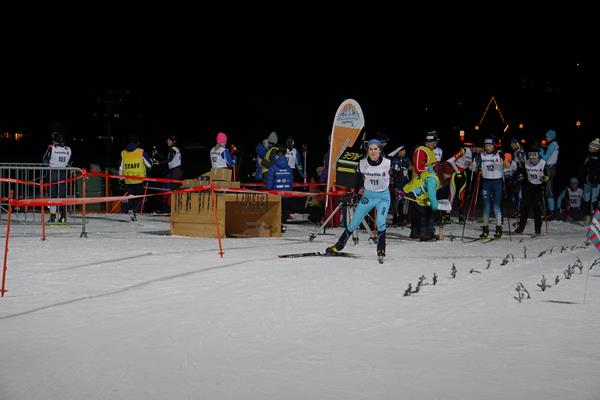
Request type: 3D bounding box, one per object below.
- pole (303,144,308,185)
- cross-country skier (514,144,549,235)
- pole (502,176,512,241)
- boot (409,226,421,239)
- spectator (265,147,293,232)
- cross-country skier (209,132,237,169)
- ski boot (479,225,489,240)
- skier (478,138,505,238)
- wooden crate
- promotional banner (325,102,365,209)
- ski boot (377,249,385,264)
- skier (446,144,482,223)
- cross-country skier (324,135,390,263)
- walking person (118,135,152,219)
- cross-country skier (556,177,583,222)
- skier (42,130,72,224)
[{"bbox_3d":[0.106,-0.279,35.981,0.080,1.450,0.080,0,2,0],"label":"pole"},{"bbox_3d":[3.795,-0.164,30.600,0.560,1.460,0.520,0,2,3],"label":"cross-country skier"},{"bbox_3d":[3.215,0.062,28.960,0.070,1.229,0.090,-8,-20,11],"label":"pole"},{"bbox_3d":[1.821,0.510,29.300,0.270,0.200,0.130,1,2,24],"label":"boot"},{"bbox_3d":[-0.357,-0.178,31.700,0.500,1.460,0.400,-1,2,-18],"label":"spectator"},{"bbox_3d":[-1.414,-0.416,34.500,0.500,1.660,0.450,1,2,37],"label":"cross-country skier"},{"bbox_3d":[2.900,0.498,29.497,0.110,0.220,0.280,0,2,18],"label":"ski boot"},{"bbox_3d":[3.016,-0.181,29.400,0.480,1.570,0.420,0,2,9],"label":"skier"},{"bbox_3d":[-1.211,0.220,30.740,1.230,0.730,1.330,-1,2,-42],"label":"wooden crate"},{"bbox_3d":[0.720,-0.736,30.200,0.650,1.820,0.080,0,2,0],"label":"promotional banner"},{"bbox_3d":[1.044,0.739,24.200,0.105,0.180,0.270,0,2,-2],"label":"ski boot"},{"bbox_3d":[3.023,-0.303,34.300,0.640,1.450,0.550,0,2,-6],"label":"skier"},{"bbox_3d":[0.770,-0.007,25.000,0.880,1.600,0.650,0,2,2],"label":"cross-country skier"},{"bbox_3d":[-3.235,-0.422,36.678,0.620,1.700,0.500,0,2,6],"label":"walking person"},{"bbox_3d":[5.371,-0.036,37.188,0.520,0.900,0.700,0,2,7],"label":"cross-country skier"},{"bbox_3d":[-4.677,-0.429,35.977,0.560,1.750,0.420,0,2,-18],"label":"skier"}]

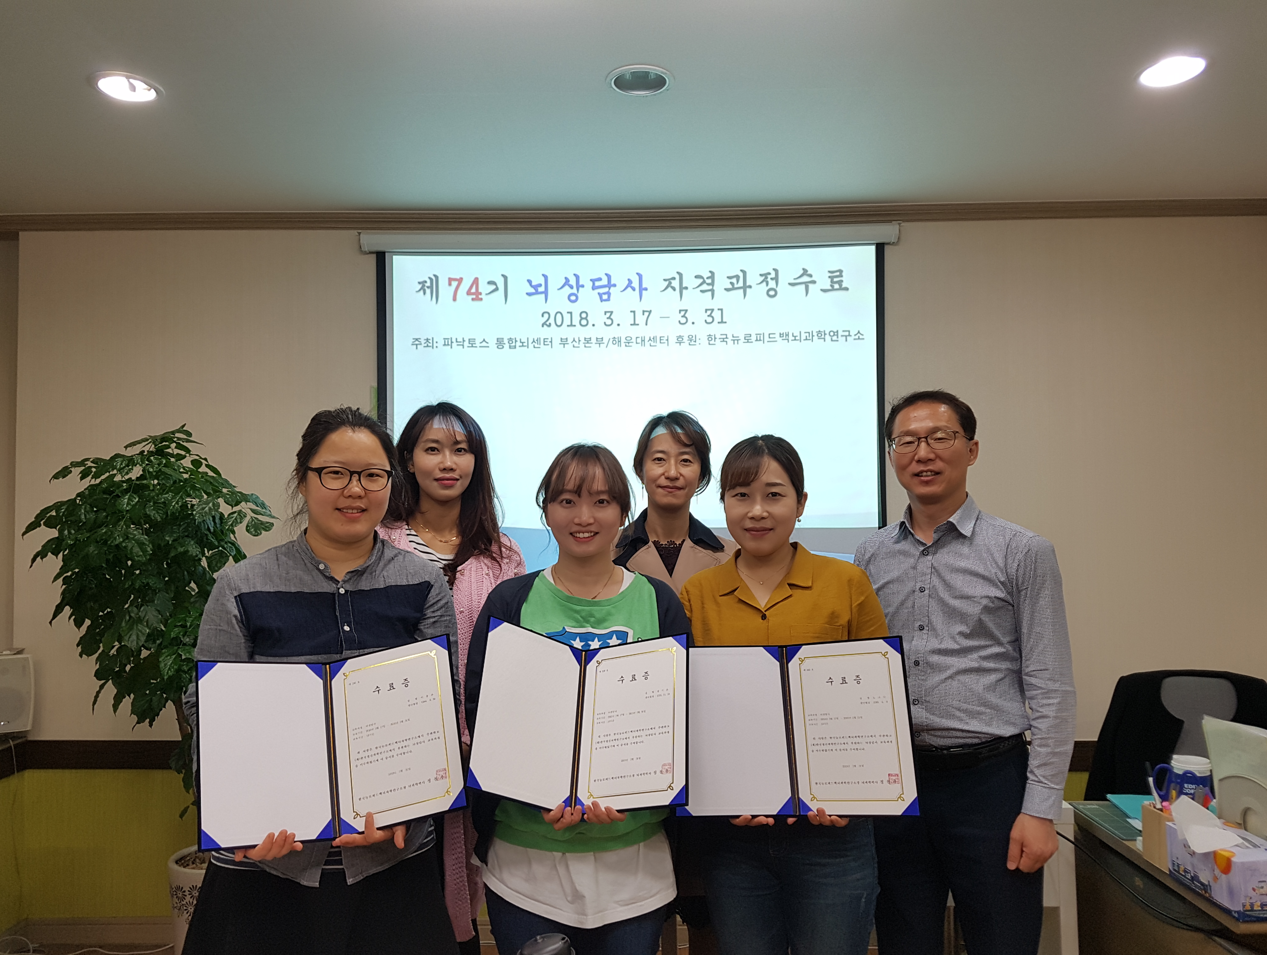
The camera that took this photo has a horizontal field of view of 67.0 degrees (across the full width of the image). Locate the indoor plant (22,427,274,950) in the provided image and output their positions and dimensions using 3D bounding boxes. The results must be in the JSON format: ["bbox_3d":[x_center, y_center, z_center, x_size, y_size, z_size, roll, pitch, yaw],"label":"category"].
[{"bbox_3d":[-1.371,0.693,2.710,0.710,1.660,0.670,0,-1,0],"label":"indoor plant"}]

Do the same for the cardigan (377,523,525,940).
[{"bbox_3d":[-0.432,0.580,2.162,0.450,0.940,0.280,0,-1,-5],"label":"cardigan"}]

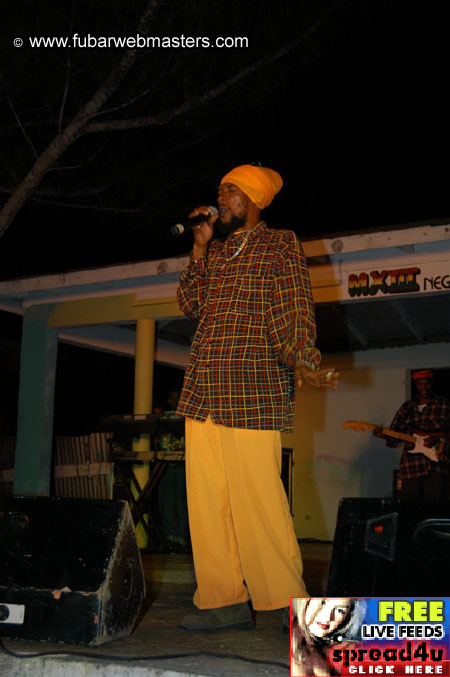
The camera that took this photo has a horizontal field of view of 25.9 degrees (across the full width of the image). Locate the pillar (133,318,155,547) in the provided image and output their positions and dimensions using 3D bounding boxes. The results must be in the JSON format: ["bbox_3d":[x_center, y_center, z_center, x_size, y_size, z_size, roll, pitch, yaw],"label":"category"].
[{"bbox_3d":[-0.747,0.861,8.896,0.157,2.090,0.157,1,-9,0],"label":"pillar"}]

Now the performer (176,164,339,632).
[{"bbox_3d":[0.131,0.217,4.032,0.640,1.910,0.520,-7,-12,42],"label":"performer"}]

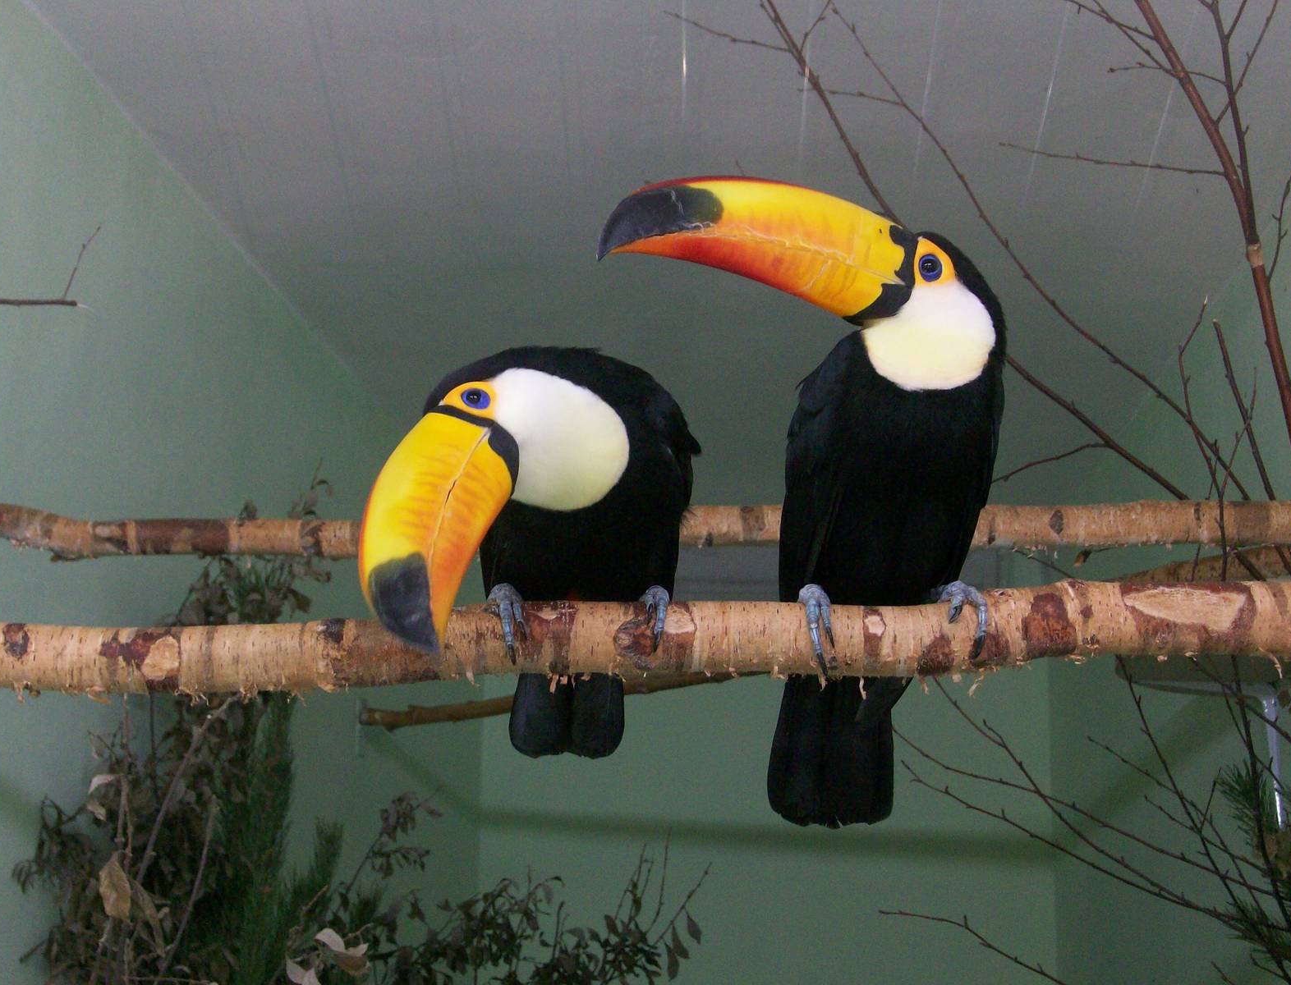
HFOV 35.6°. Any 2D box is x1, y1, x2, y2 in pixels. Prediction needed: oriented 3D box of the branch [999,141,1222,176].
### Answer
[{"bbox_3d":[0.405,-0.290,1.750,0.194,0.012,0.030,8,-12,0],"label":"branch"}]

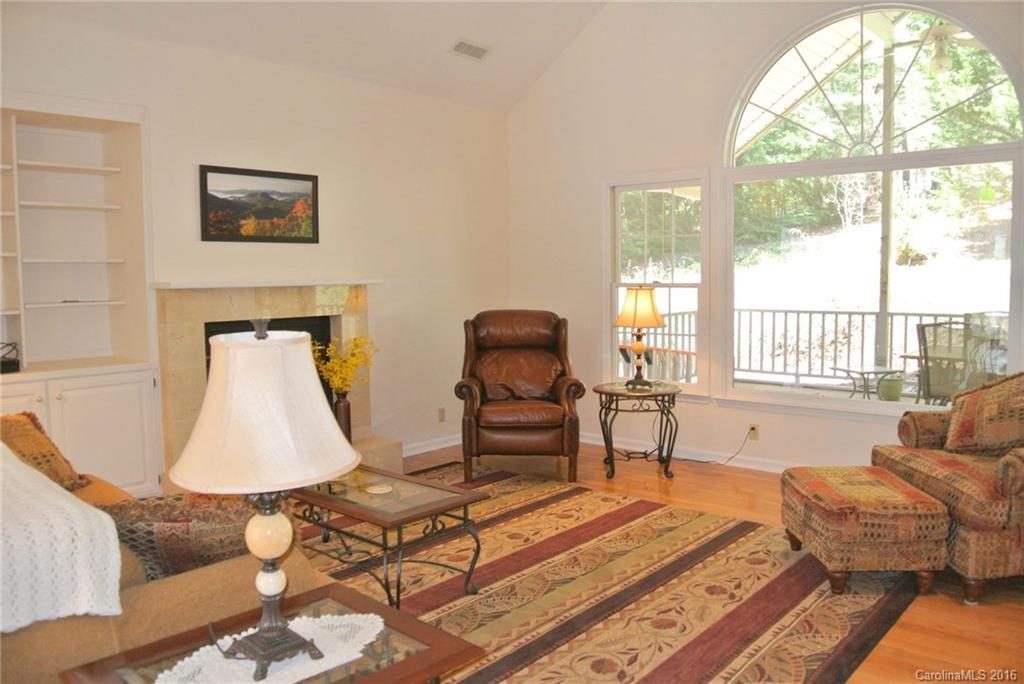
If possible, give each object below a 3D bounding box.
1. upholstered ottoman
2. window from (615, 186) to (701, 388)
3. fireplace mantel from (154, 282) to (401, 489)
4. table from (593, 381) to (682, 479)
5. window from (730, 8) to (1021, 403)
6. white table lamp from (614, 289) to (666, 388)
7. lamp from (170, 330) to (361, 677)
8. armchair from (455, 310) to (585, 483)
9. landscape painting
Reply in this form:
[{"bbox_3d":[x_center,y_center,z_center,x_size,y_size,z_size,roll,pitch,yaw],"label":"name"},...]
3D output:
[{"bbox_3d":[1.629,0.886,3.613,0.492,0.386,0.640,0,5,1],"label":"upholstered ottoman"},{"bbox_3d":[1.118,-0.452,5.917,0.748,1.551,0.090,3,6,38],"label":"window"},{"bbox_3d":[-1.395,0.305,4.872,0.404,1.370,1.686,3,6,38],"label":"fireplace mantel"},{"bbox_3d":[0.904,0.619,5.501,0.631,0.601,0.631,0,5,0],"label":"table"},{"bbox_3d":[2.255,-0.859,4.966,1.737,2.505,0.100,3,6,38],"label":"window"},{"bbox_3d":[0.903,-0.035,5.447,0.385,0.722,0.385,0,5,0],"label":"white table lamp"},{"bbox_3d":[-0.516,0.311,1.605,0.394,0.717,0.394,3,6,38],"label":"lamp"},{"bbox_3d":[0.059,0.356,5.580,0.868,1.124,0.907,0,5,1],"label":"armchair"},{"bbox_3d":[-1.549,-0.849,4.826,0.030,0.442,0.846,3,6,38],"label":"landscape painting"}]

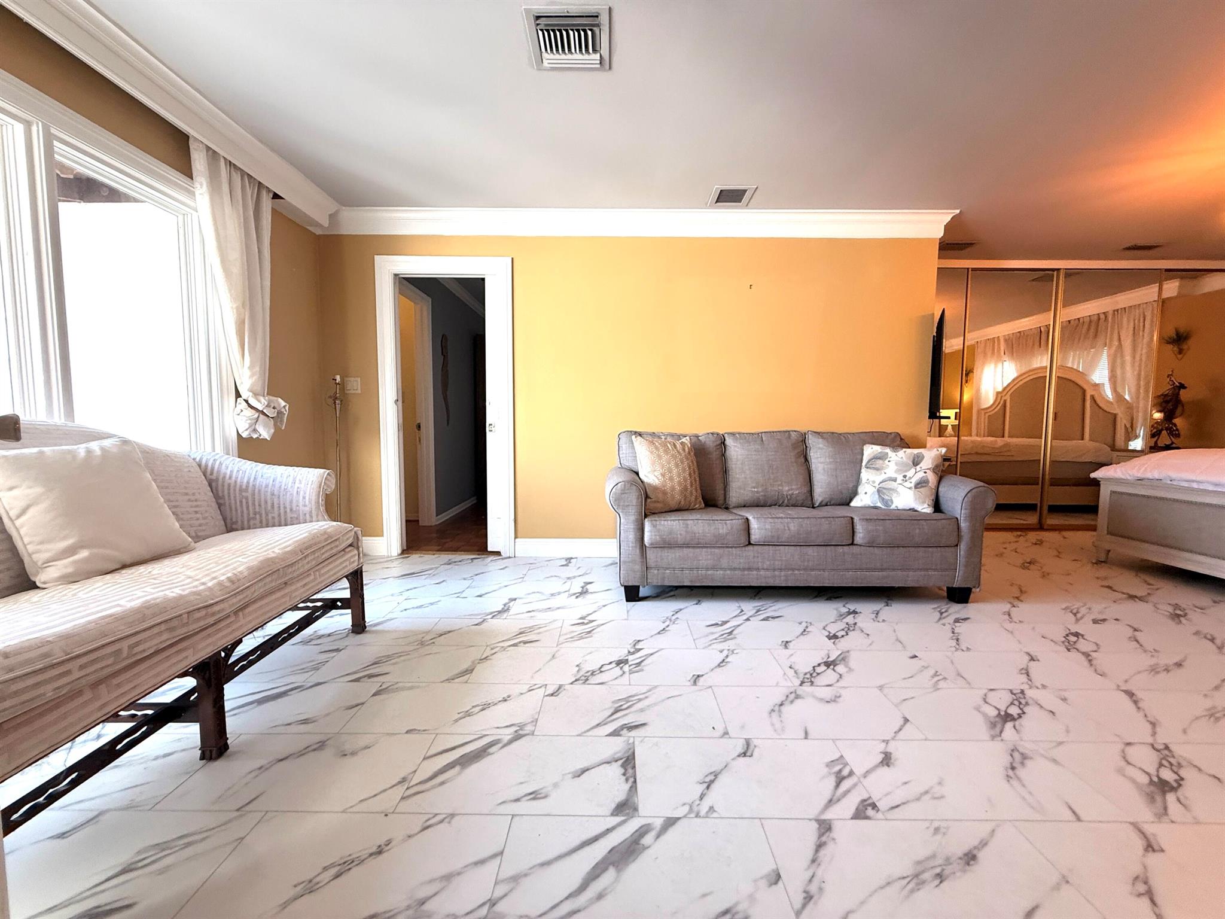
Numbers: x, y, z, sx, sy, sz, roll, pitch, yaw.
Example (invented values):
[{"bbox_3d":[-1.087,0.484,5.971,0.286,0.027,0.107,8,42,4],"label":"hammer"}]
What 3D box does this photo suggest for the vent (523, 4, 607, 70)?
[{"bbox_3d":[-0.165,-1.617,1.927,0.310,0.030,0.315,0,4,0],"label":"vent"}]

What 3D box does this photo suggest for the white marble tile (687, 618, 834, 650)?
[{"bbox_3d":[0.670,0.811,2.284,0.607,0.010,0.305,0,4,0],"label":"white marble tile"}]

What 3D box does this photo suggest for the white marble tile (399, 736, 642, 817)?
[{"bbox_3d":[-0.238,0.873,1.380,0.610,0.010,0.306,0,4,0],"label":"white marble tile"}]

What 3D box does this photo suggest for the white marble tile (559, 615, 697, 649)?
[{"bbox_3d":[0.064,0.812,2.301,0.610,0.010,0.306,0,4,0],"label":"white marble tile"}]

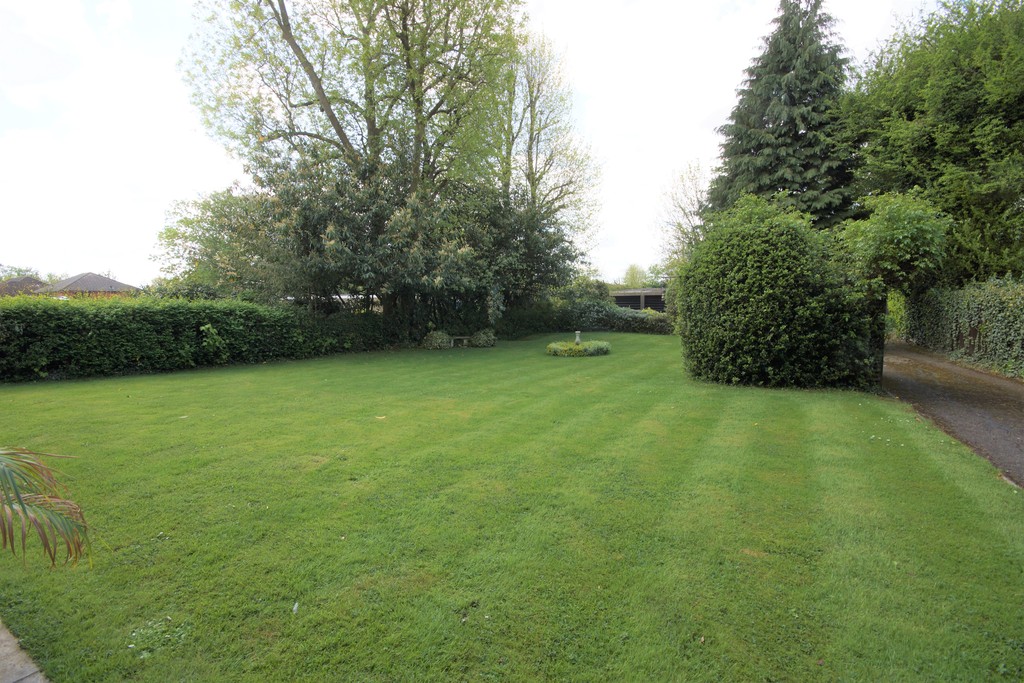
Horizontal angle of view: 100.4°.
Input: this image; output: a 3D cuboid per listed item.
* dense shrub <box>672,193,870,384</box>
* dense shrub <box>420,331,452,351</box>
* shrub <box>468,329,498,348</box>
[{"bbox_3d":[5.920,-1.090,10.101,3.450,3.900,2.600,2,4,25],"label":"dense shrub"},{"bbox_3d":[-3.270,-0.087,18.632,1.320,0.820,1.150,-1,4,-20],"label":"dense shrub"},{"bbox_3d":[-1.360,-0.176,19.728,1.250,0.860,1.100,-1,4,-20],"label":"shrub"}]

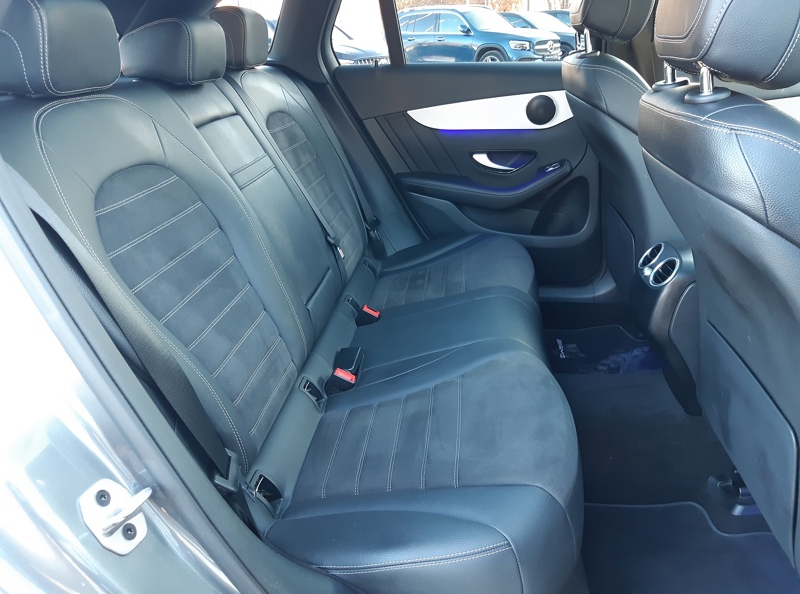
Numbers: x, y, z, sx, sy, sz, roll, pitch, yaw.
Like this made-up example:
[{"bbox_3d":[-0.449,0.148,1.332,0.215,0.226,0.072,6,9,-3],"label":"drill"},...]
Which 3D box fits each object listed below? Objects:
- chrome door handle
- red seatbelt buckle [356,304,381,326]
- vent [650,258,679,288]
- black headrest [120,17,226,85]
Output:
[{"bbox_3d":[0.300,-0.423,1.891,0.140,0.054,0.030,3,24,7],"label":"chrome door handle"},{"bbox_3d":[-0.082,0.050,1.522,0.048,0.053,0.028,30,25,-6],"label":"red seatbelt buckle"},{"bbox_3d":[0.529,-0.044,1.187,0.025,0.071,0.071,35,22,-11],"label":"vent"},{"bbox_3d":[-0.425,-0.483,1.175,0.150,0.115,0.220,3,24,7],"label":"black headrest"}]

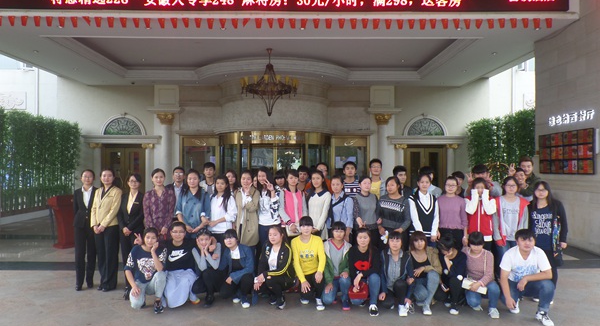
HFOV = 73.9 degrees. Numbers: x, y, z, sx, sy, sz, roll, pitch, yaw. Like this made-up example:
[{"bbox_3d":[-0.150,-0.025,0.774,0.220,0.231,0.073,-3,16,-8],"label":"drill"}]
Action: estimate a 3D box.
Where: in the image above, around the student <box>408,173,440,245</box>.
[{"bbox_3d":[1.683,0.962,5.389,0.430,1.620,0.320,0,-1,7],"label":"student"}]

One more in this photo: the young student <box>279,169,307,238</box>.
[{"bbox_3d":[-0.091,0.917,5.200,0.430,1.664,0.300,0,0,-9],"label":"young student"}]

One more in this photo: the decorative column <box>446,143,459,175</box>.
[{"bbox_3d":[5.449,0.552,14.200,0.400,2.529,0.360,0,0,0],"label":"decorative column"}]

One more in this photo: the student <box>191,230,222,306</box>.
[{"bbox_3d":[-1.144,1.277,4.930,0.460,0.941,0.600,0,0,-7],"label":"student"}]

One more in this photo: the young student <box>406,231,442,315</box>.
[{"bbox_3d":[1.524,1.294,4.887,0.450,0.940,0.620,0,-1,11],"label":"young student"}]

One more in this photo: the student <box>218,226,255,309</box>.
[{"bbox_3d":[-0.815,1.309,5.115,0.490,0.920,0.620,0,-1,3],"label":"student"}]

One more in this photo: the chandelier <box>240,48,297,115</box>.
[{"bbox_3d":[-0.889,-2.356,11.700,1.700,2.000,1.700,0,-1,0],"label":"chandelier"}]

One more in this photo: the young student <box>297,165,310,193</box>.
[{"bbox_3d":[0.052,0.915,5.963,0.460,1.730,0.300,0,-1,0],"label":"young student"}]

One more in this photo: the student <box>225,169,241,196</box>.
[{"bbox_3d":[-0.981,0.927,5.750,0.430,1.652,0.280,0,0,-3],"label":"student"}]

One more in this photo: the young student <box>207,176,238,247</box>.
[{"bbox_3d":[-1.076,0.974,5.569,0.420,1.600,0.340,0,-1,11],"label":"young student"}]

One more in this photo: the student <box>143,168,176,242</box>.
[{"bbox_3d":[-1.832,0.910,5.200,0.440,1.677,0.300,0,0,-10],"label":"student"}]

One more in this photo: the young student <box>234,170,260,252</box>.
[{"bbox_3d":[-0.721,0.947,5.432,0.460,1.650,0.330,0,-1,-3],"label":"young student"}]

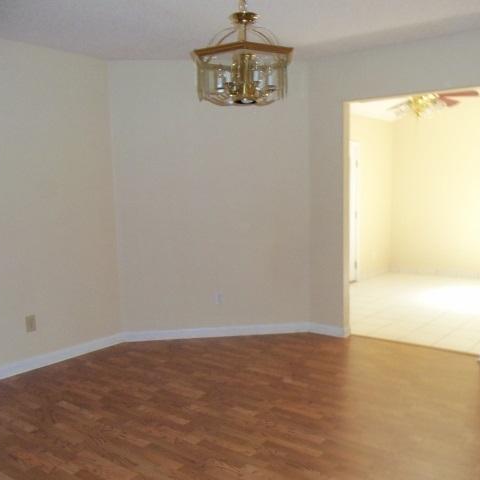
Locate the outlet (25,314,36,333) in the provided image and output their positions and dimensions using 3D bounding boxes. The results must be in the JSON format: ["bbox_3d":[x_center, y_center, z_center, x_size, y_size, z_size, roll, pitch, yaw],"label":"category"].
[{"bbox_3d":[-1.585,0.639,4.082,0.014,0.118,0.076,4,8,38],"label":"outlet"}]

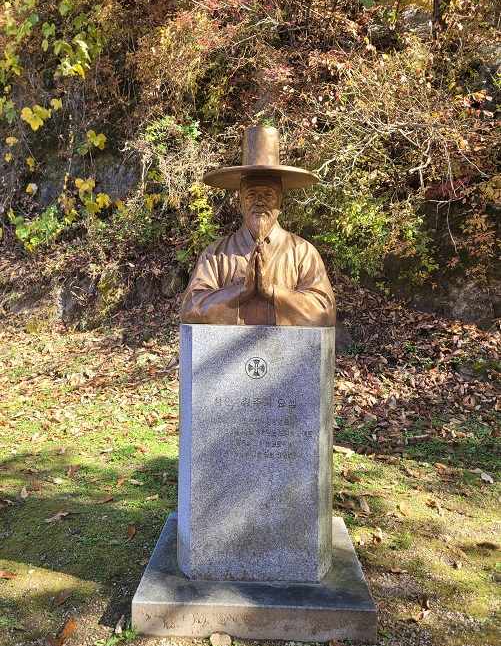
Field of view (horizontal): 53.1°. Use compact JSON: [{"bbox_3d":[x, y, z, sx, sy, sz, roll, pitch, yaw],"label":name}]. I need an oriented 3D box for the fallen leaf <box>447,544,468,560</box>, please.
[{"bbox_3d":[1.095,1.210,2.653,0.045,0.025,0.124,-2,6,-24],"label":"fallen leaf"}]

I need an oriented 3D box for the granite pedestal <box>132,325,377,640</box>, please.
[{"bbox_3d":[0.033,0.634,2.429,0.980,1.250,0.876,1,2,1],"label":"granite pedestal"}]

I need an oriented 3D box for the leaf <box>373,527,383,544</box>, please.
[{"bbox_3d":[0.709,1.183,2.795,0.045,0.040,0.126,3,6,20],"label":"leaf"}]

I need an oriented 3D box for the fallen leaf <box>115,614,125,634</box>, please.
[{"bbox_3d":[-0.542,1.250,2.086,0.045,0.045,0.090,1,2,6],"label":"fallen leaf"}]

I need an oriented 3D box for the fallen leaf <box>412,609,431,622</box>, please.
[{"bbox_3d":[0.741,1.264,2.169,0.112,0.030,0.045,0,2,-31],"label":"fallen leaf"}]

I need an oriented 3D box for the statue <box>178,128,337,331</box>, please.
[{"bbox_3d":[0.043,-0.449,2.413,0.733,0.915,0.539,1,2,1],"label":"statue"}]

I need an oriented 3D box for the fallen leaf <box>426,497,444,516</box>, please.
[{"bbox_3d":[1.167,1.155,3.161,0.050,0.035,0.154,-1,6,-15],"label":"fallen leaf"}]

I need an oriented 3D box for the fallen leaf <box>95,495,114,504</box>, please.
[{"bbox_3d":[-0.930,1.130,3.213,0.107,0.020,0.050,-5,8,-43],"label":"fallen leaf"}]

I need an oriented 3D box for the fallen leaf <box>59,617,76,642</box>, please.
[{"bbox_3d":[-0.742,1.248,2.041,0.050,0.025,0.121,1,6,0],"label":"fallen leaf"}]

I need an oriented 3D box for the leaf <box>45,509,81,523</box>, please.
[{"bbox_3d":[-1.158,1.192,3.096,0.200,0.040,0.090,0,2,-34],"label":"leaf"}]

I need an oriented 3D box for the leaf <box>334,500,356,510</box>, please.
[{"bbox_3d":[0.597,1.147,3.163,0.116,0.035,0.055,3,6,19],"label":"leaf"}]

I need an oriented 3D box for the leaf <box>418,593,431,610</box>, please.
[{"bbox_3d":[0.774,1.238,2.232,0.055,0.045,0.080,3,6,19],"label":"leaf"}]

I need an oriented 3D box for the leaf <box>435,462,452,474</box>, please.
[{"bbox_3d":[1.456,1.095,3.797,0.055,0.035,0.128,-3,7,-35],"label":"leaf"}]

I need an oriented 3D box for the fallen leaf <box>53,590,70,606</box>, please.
[{"bbox_3d":[-0.852,1.243,2.269,0.055,0.025,0.100,2,2,31],"label":"fallen leaf"}]

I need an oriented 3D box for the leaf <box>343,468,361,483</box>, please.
[{"bbox_3d":[0.769,1.166,3.803,0.150,0.050,0.090,2,2,41],"label":"leaf"}]

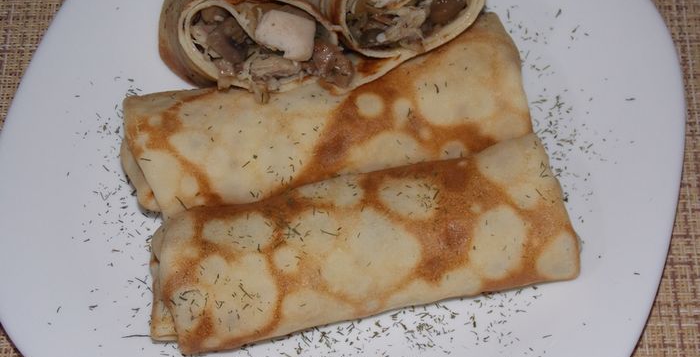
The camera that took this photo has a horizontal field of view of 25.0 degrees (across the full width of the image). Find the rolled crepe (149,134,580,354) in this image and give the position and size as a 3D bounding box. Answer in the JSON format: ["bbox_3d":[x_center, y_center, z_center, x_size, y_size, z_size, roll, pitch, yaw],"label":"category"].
[{"bbox_3d":[0.005,0.025,0.580,0.153,0.031,0.054,-12,58,-5],"label":"rolled crepe"}]

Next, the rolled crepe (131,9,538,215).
[{"bbox_3d":[-0.010,-0.022,0.609,0.150,0.032,0.056,-13,58,-5],"label":"rolled crepe"}]

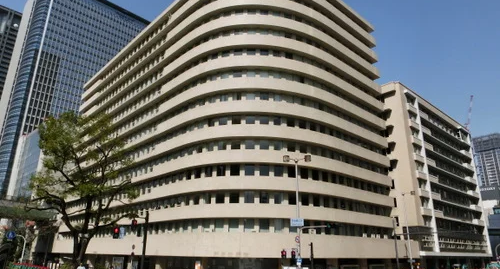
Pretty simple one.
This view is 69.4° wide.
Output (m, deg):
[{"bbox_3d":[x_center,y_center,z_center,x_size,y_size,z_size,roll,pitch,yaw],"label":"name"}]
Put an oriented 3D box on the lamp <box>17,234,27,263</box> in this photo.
[{"bbox_3d":[-17.466,9.125,27.129,0.800,3.301,0.160,13,-23,-33],"label":"lamp"}]

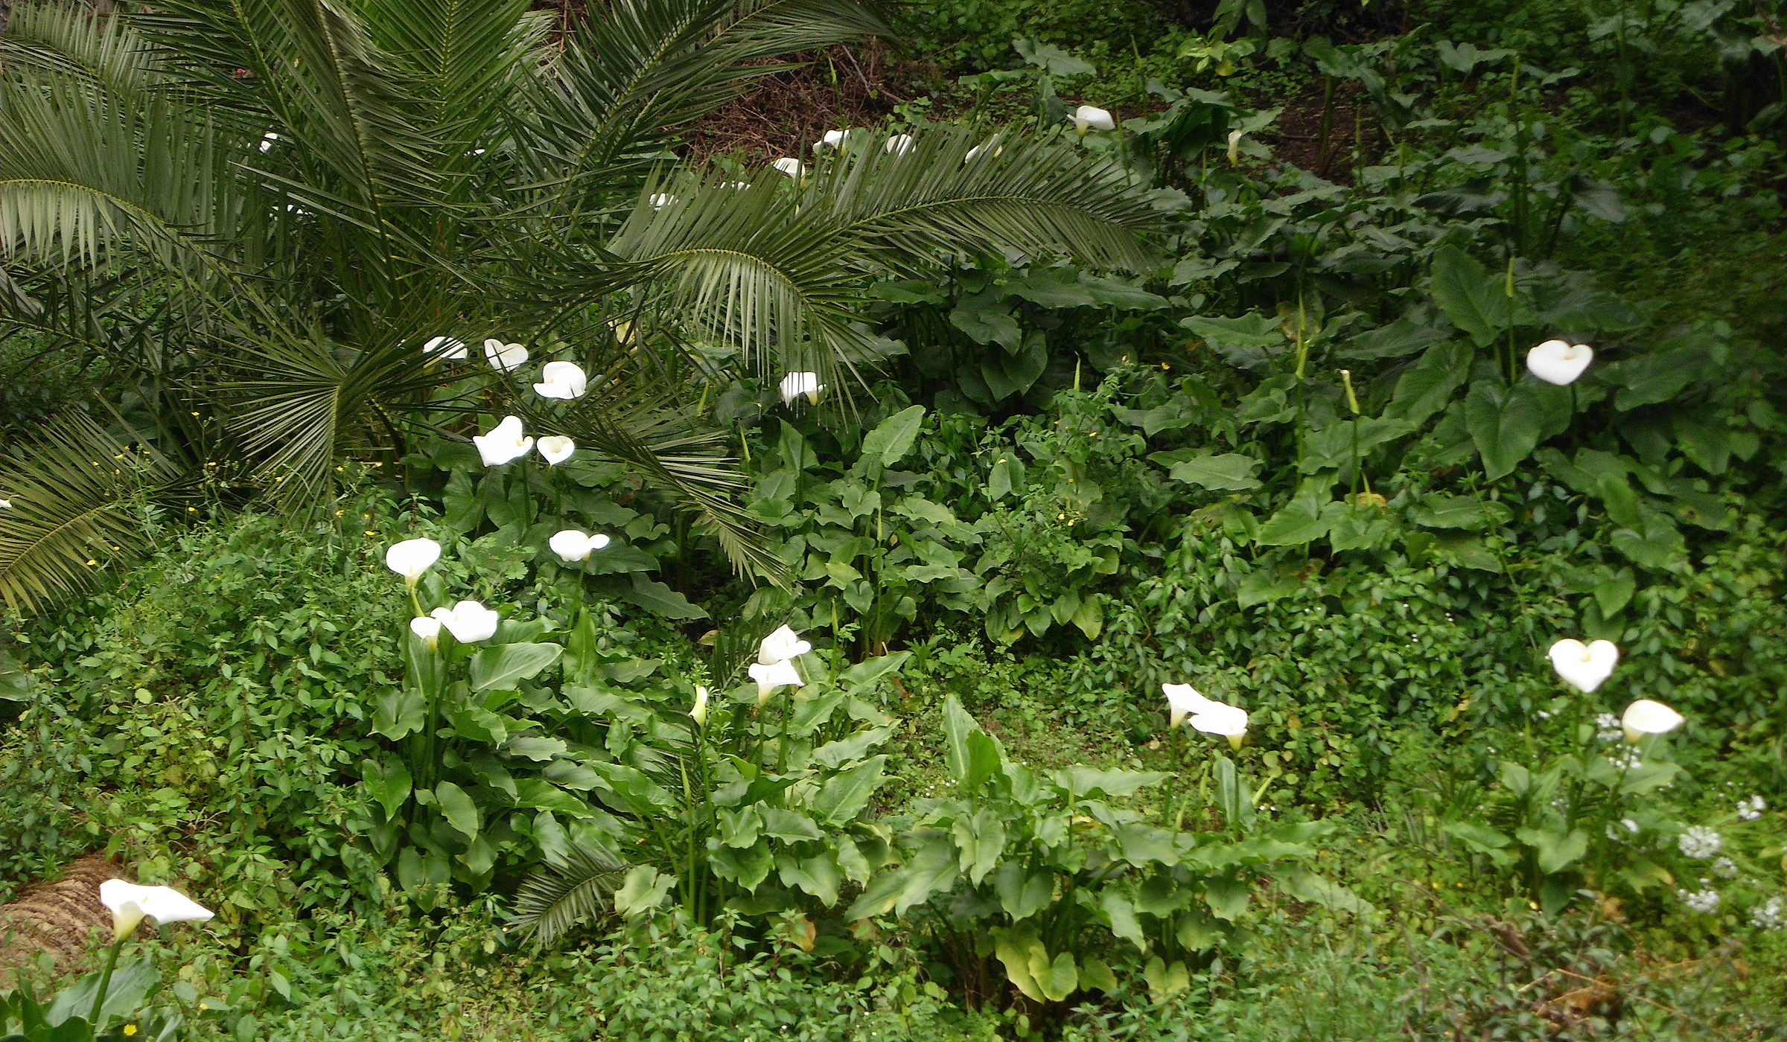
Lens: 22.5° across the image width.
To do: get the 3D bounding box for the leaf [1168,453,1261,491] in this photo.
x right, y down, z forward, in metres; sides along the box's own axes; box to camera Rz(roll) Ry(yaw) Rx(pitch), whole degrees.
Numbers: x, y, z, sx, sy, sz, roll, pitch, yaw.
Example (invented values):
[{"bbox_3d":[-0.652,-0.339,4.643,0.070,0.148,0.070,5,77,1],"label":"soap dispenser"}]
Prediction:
[{"bbox_3d":[0.736,-0.114,10.300,0.214,0.065,0.140,0,12,0],"label":"leaf"}]

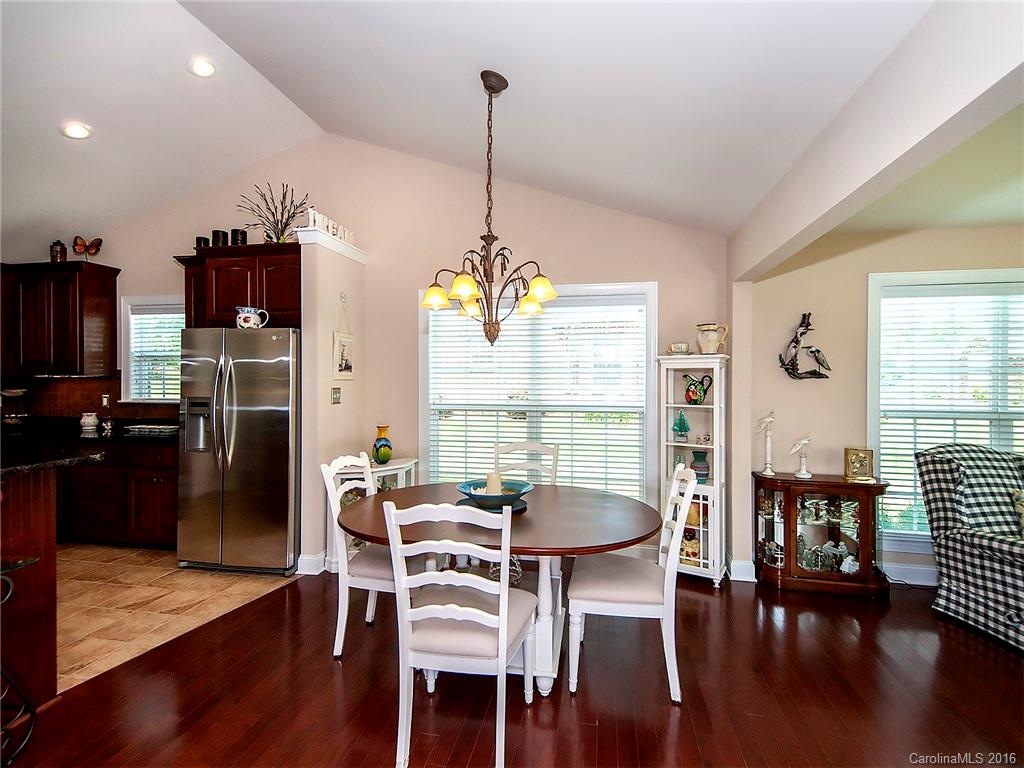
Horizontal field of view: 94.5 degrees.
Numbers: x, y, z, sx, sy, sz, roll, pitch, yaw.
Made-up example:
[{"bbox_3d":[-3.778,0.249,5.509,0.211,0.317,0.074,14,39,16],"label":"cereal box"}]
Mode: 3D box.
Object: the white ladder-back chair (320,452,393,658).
[{"bbox_3d":[-0.650,0.881,2.500,0.570,0.980,0.480,0,0,9],"label":"white ladder-back chair"}]

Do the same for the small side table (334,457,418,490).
[{"bbox_3d":[-1.051,0.991,3.613,0.760,0.745,0.330,0,0,-34],"label":"small side table"}]

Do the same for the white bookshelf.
[{"bbox_3d":[1.266,0.582,3.308,0.420,1.555,0.265,0,1,30],"label":"white bookshelf"}]

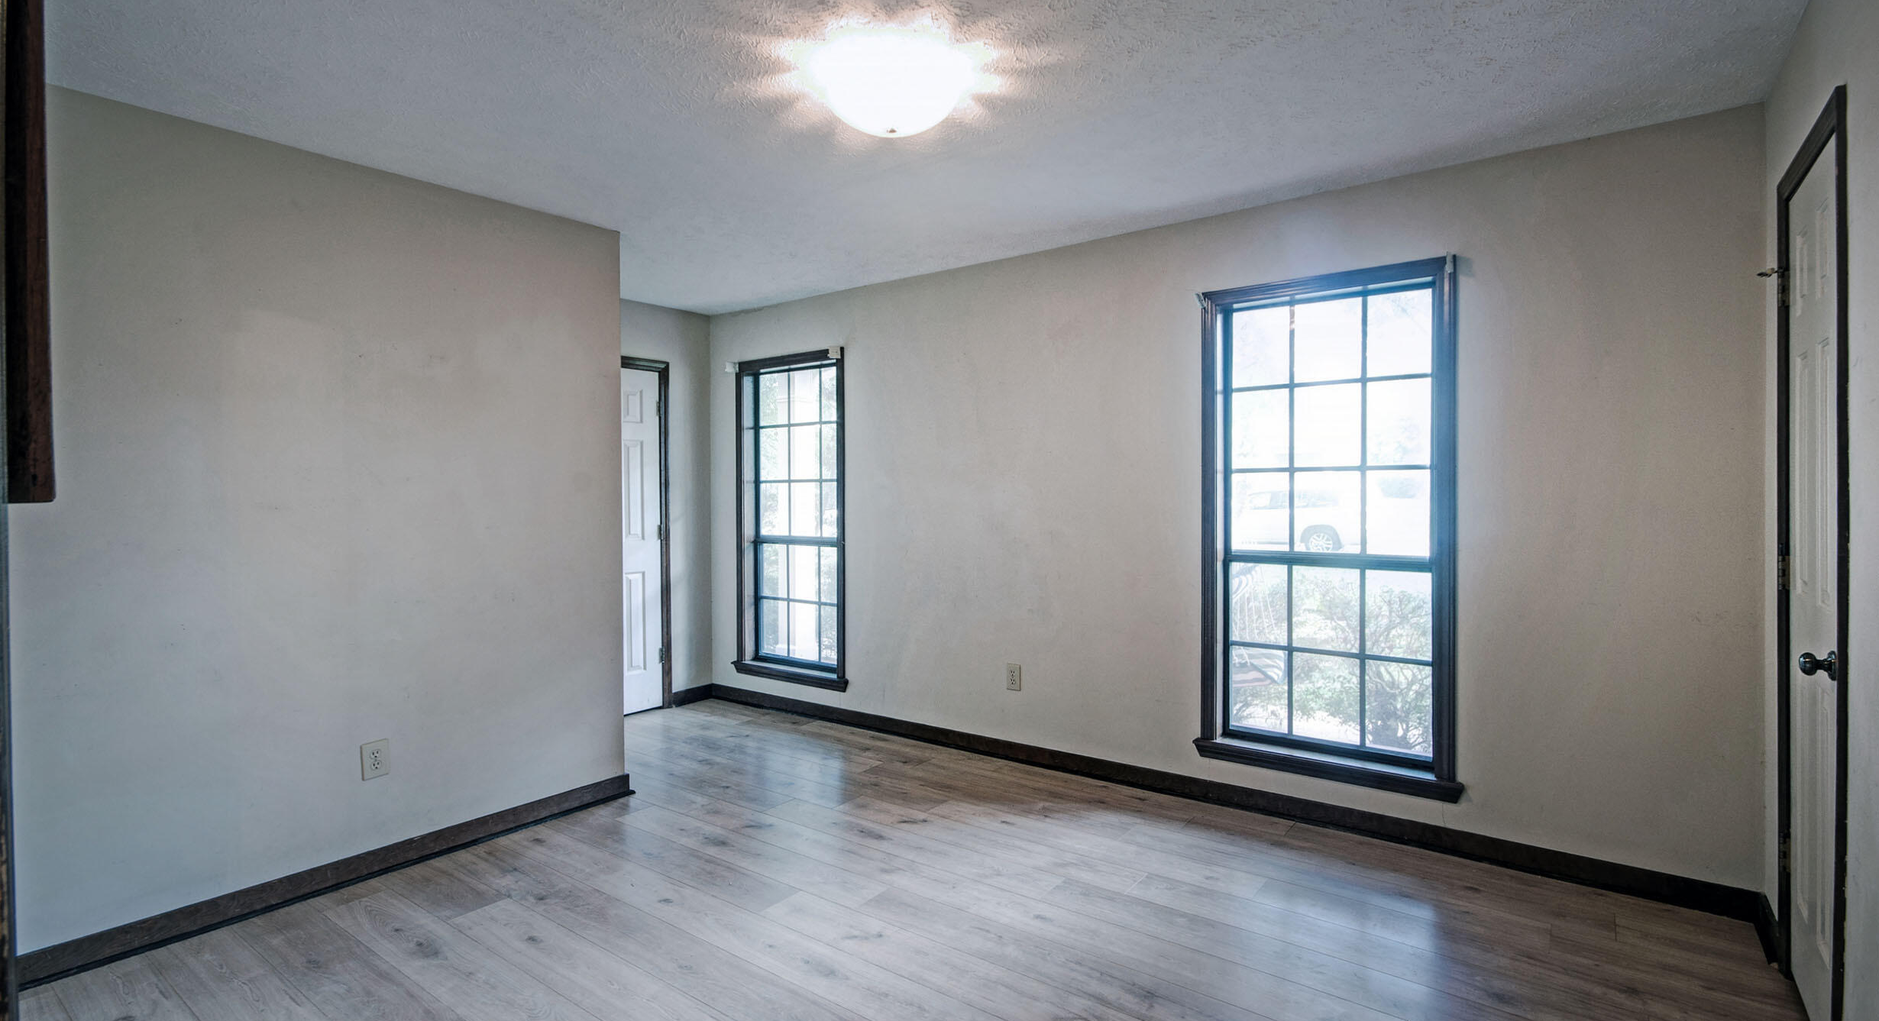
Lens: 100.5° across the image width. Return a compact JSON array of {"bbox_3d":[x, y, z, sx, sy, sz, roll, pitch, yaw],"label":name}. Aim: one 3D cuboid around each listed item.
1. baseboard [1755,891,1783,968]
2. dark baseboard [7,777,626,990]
[{"bbox_3d":[2.336,1.189,2.214,0.028,0.100,0.290,0,1,39],"label":"baseboard"},{"bbox_3d":[-1.882,1.194,2.726,0.028,0.094,1.720,0,1,39],"label":"dark baseboard"}]

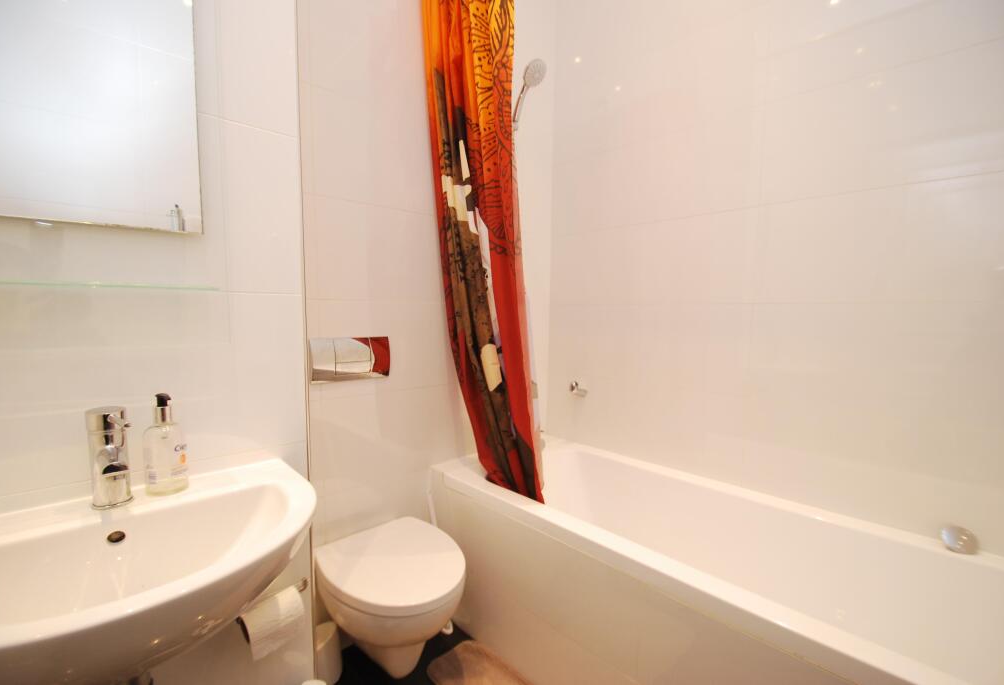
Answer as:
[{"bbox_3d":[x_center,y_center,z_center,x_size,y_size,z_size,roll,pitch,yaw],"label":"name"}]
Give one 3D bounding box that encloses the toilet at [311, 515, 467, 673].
[{"bbox_3d":[-0.317,0.813,1.292,0.373,0.368,0.503,-4,6,-44],"label":"toilet"}]

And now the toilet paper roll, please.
[{"bbox_3d":[-0.449,0.544,0.841,0.100,0.086,0.086,-4,6,-44],"label":"toilet paper roll"}]

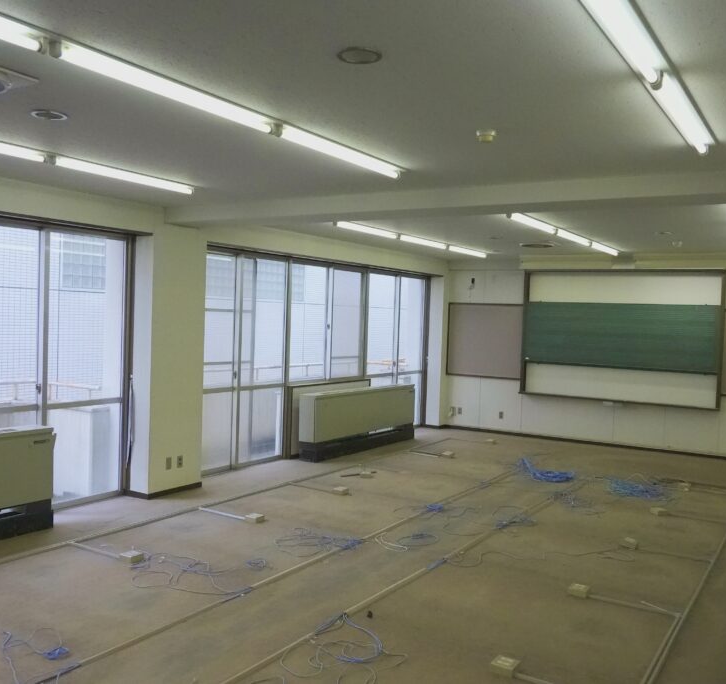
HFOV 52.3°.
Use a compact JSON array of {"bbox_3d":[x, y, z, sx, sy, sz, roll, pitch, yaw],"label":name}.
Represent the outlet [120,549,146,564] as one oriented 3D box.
[{"bbox_3d":[-1.657,1.542,5.311,0.112,0.044,0.112,3,2,32],"label":"outlet"}]

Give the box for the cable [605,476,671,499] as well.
[{"bbox_3d":[2.911,1.535,7.804,0.618,0.090,0.774,3,2,21],"label":"cable"}]

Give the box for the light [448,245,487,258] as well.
[{"bbox_3d":[1.478,-1.218,10.056,0.100,0.085,1.230,3,2,33],"label":"light"}]

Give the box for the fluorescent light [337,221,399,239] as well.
[{"bbox_3d":[0.072,-1.184,7.949,0.130,0.072,1.252,3,2,32],"label":"fluorescent light"}]

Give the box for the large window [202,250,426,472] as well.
[{"bbox_3d":[-0.451,0.196,10.063,0.120,2.502,5.598,3,2,32],"label":"large window"}]

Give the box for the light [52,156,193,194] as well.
[{"bbox_3d":[-1.659,-1.155,5.212,0.130,0.072,1.240,3,2,32],"label":"light"}]

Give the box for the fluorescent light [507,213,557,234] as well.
[{"bbox_3d":[1.642,-1.121,7.081,0.100,0.085,1.230,3,2,33],"label":"fluorescent light"}]

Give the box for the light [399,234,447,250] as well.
[{"bbox_3d":[0.757,-1.195,9.032,0.130,0.072,1.269,3,2,32],"label":"light"}]

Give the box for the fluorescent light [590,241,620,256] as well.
[{"bbox_3d":[3.014,-1.139,9.171,0.100,0.085,1.230,3,2,33],"label":"fluorescent light"}]

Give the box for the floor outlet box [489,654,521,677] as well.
[{"bbox_3d":[0.721,1.630,3.712,0.112,0.044,0.113,3,2,32],"label":"floor outlet box"}]

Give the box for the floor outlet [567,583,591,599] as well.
[{"bbox_3d":[1.413,1.619,4.812,0.111,0.043,0.104,3,2,32],"label":"floor outlet"}]

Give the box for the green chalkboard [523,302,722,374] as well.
[{"bbox_3d":[3.665,-0.083,10.690,2.692,0.930,0.050,3,2,33],"label":"green chalkboard"}]

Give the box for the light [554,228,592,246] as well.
[{"bbox_3d":[2.329,-1.129,8.113,0.100,0.085,1.230,3,2,33],"label":"light"}]

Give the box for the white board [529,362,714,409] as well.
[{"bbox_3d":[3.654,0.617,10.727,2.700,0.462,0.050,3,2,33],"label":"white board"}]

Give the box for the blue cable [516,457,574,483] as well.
[{"bbox_3d":[2.084,1.461,8.495,0.606,0.140,0.734,2,2,14],"label":"blue cable"}]

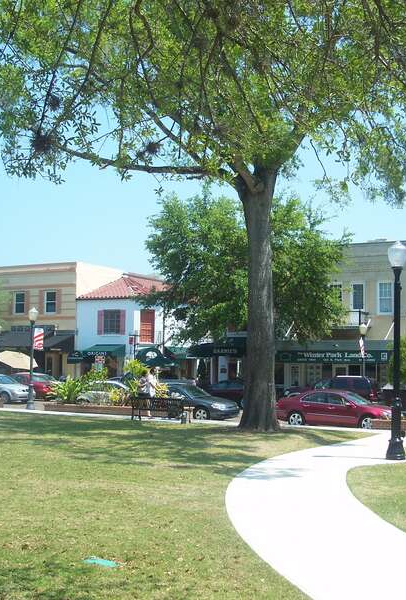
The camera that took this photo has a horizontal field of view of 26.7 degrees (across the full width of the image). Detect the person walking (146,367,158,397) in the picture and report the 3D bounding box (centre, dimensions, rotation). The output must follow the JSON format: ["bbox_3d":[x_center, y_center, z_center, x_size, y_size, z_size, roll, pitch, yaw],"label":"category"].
[{"bbox_3d":[-1.796,3.141,29.433,0.400,1.700,0.500,-1,-5,31],"label":"person walking"}]

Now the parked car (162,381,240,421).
[{"bbox_3d":[-0.851,3.922,33.798,4.850,1.460,1.820,-2,-5,30],"label":"parked car"}]

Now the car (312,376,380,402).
[{"bbox_3d":[6.007,4.458,39.729,4.800,1.800,1.870,-1,-5,31],"label":"car"}]

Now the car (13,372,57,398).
[{"bbox_3d":[-10.148,4.809,47.943,4.600,1.450,1.800,-1,-5,31],"label":"car"}]

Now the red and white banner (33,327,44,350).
[{"bbox_3d":[-6.187,1.450,32.200,0.060,0.850,0.460,-2,-5,33],"label":"red and white banner"}]

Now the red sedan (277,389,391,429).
[{"bbox_3d":[4.803,4.001,31.043,4.800,1.460,1.830,-1,-5,31],"label":"red sedan"}]

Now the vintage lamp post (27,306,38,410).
[{"bbox_3d":[-6.433,2.198,32.349,0.420,3.900,0.420,-2,-5,33],"label":"vintage lamp post"}]

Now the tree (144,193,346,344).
[{"bbox_3d":[1.761,-0.054,38.133,9.100,9.600,8.800,-2,-5,30],"label":"tree"}]

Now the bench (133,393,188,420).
[{"bbox_3d":[-1.401,3.568,27.968,1.900,0.820,0.650,-1,-5,31],"label":"bench"}]

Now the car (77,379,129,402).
[{"bbox_3d":[-4.248,4.263,37.445,4.600,1.400,1.800,-1,-5,31],"label":"car"}]

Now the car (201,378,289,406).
[{"bbox_3d":[2.022,4.637,41.942,4.700,1.470,1.800,-1,-5,31],"label":"car"}]

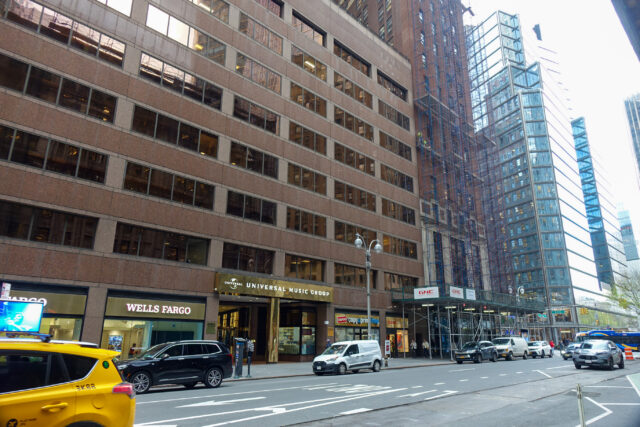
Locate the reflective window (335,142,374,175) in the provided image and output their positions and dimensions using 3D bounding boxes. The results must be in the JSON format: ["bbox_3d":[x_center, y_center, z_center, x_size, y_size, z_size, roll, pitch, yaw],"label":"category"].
[{"bbox_3d":[3.591,-5.386,43.193,6.205,1.825,0.200,16,-23,-42],"label":"reflective window"}]

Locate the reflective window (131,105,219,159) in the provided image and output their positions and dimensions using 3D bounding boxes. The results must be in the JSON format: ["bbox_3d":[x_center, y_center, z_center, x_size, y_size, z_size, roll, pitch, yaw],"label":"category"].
[{"bbox_3d":[-9.743,-5.483,29.425,6.216,1.825,0.200,16,-23,-42],"label":"reflective window"}]

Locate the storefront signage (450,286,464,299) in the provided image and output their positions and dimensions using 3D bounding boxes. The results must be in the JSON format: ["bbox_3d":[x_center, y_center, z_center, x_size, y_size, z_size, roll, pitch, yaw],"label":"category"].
[{"bbox_3d":[12.817,7.395,39.749,2.479,0.947,0.060,16,-23,-42],"label":"storefront signage"}]

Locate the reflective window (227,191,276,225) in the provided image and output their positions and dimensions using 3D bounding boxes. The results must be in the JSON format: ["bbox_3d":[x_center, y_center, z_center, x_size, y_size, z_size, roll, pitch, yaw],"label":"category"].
[{"bbox_3d":[-5.152,-0.351,32.701,4.605,1.825,0.200,16,-23,-42],"label":"reflective window"}]

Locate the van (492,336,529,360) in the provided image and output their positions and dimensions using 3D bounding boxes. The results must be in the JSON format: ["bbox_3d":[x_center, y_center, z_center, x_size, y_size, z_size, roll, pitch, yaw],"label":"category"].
[{"bbox_3d":[17.644,12.627,40.049,5.450,2.090,2.020,16,-23,-42],"label":"van"}]

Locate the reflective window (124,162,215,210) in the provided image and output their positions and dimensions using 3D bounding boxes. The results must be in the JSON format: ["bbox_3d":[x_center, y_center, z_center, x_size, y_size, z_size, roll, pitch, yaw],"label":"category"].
[{"bbox_3d":[-9.410,-1.616,27.276,0.200,1.803,6.091,-15,-23,43],"label":"reflective window"}]

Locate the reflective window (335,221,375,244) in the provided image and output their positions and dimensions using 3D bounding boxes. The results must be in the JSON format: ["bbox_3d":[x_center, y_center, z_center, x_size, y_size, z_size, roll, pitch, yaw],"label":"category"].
[{"bbox_3d":[3.436,2.097,39.626,0.200,1.803,6.024,-15,-23,43],"label":"reflective window"}]

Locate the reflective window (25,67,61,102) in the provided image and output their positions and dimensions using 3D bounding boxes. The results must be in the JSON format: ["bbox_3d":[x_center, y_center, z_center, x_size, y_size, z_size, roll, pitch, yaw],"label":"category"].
[{"bbox_3d":[-14.774,-6.864,22.830,1.512,1.721,0.170,16,-23,-42],"label":"reflective window"}]

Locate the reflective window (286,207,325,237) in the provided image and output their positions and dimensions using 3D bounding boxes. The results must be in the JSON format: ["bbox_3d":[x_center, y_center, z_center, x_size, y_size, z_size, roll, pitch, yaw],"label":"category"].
[{"bbox_3d":[-1.035,0.805,35.328,0.200,1.803,4.561,-15,-23,43],"label":"reflective window"}]

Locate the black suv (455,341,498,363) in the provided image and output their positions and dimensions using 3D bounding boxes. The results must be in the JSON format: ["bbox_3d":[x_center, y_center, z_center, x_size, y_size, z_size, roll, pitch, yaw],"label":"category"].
[{"bbox_3d":[13.243,11.634,35.924,1.920,1.730,4.780,-15,-23,43],"label":"black suv"}]

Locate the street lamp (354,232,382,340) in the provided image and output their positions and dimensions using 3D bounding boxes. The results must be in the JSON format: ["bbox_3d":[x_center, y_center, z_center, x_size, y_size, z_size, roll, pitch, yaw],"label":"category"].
[{"bbox_3d":[3.581,6.013,30.077,2.950,9.022,0.620,16,-23,-42],"label":"street lamp"}]

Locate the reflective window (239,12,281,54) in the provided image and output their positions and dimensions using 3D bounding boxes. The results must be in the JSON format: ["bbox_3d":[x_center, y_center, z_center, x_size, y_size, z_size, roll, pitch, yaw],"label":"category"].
[{"bbox_3d":[-4.876,-14.974,35.858,0.200,1.861,4.537,-15,-23,43],"label":"reflective window"}]

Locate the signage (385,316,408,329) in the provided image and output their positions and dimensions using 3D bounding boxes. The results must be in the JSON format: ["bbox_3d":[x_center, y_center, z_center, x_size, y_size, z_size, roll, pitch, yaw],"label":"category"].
[{"bbox_3d":[7.582,10.690,41.556,0.150,0.967,3.623,-15,-23,43],"label":"signage"}]

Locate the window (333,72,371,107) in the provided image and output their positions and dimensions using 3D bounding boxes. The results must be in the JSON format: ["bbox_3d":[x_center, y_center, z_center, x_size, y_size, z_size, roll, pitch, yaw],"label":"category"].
[{"bbox_3d":[3.661,-12.950,45.440,6.205,1.825,0.200,16,-23,-42],"label":"window"}]

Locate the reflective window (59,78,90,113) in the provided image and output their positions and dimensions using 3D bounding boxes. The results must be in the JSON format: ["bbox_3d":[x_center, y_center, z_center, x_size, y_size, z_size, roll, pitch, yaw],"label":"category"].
[{"bbox_3d":[-13.702,-6.553,23.847,1.500,1.721,0.170,16,-23,-42],"label":"reflective window"}]

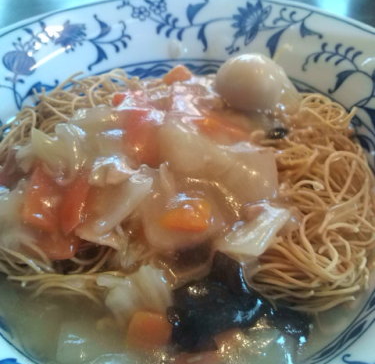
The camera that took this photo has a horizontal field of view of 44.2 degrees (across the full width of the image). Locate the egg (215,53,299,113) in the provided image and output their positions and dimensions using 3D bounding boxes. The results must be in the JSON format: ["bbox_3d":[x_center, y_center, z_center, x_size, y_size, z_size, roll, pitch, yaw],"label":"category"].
[{"bbox_3d":[0.029,-0.044,0.205,0.032,0.026,0.027,0,48,0],"label":"egg"}]

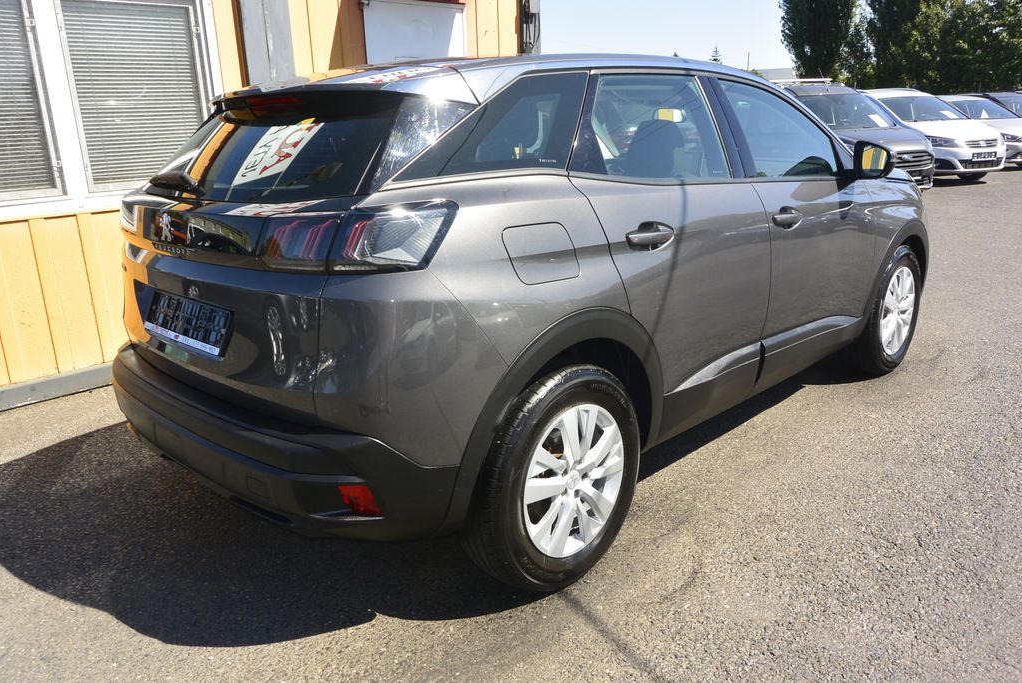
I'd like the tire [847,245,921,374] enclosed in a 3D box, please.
[{"bbox_3d":[2.039,-0.185,4.234,0.700,0.700,0.220,-17,21,-42],"label":"tire"}]

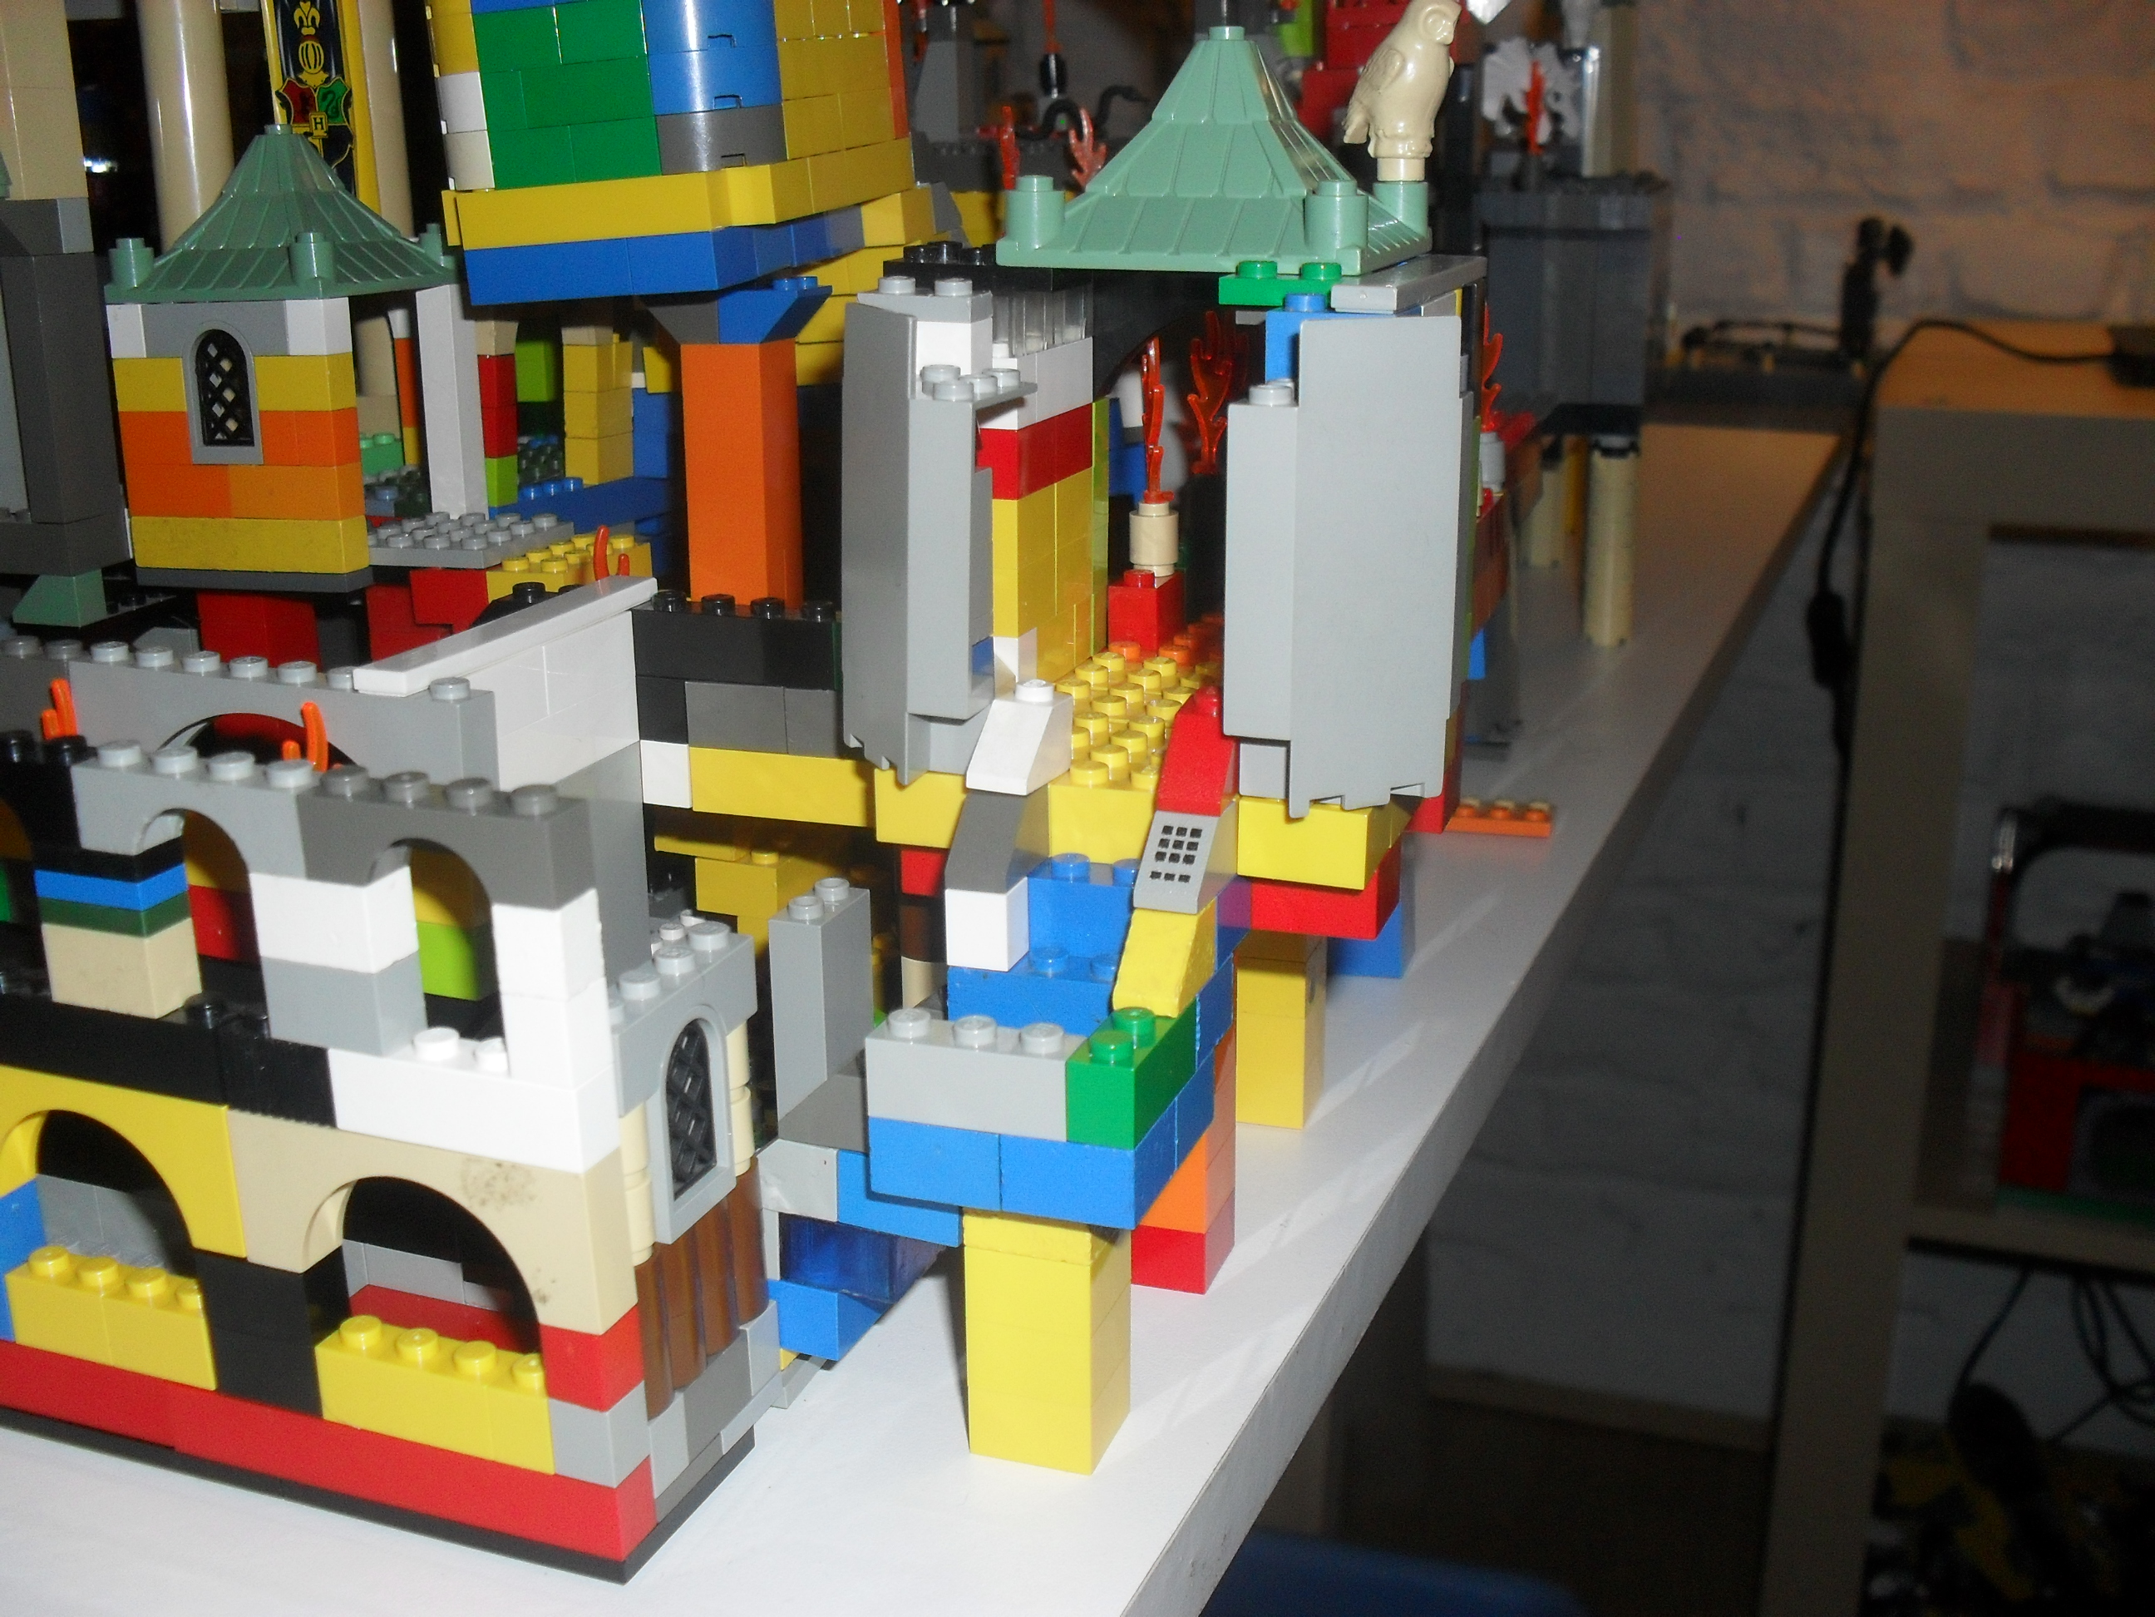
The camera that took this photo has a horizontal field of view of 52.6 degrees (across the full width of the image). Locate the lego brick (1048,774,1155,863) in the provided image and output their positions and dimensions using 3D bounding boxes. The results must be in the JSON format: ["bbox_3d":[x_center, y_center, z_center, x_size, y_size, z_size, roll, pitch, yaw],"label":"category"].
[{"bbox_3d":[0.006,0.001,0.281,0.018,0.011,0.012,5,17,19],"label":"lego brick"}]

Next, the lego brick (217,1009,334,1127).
[{"bbox_3d":[-0.087,0.028,0.242,0.016,0.010,0.008,5,17,20],"label":"lego brick"}]

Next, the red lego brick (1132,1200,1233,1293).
[{"bbox_3d":[0.013,0.061,0.314,0.016,0.010,0.016,5,17,19],"label":"red lego brick"}]

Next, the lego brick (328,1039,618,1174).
[{"bbox_3d":[-0.065,0.031,0.238,0.032,0.011,0.008,6,18,21],"label":"lego brick"}]

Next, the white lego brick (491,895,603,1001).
[{"bbox_3d":[-0.054,0.013,0.224,0.008,0.010,0.008,5,17,20],"label":"white lego brick"}]

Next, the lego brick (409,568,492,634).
[{"bbox_3d":[-0.109,-0.039,0.393,0.016,0.010,0.014,4,15,18],"label":"lego brick"}]

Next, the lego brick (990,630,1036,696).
[{"bbox_3d":[-0.010,-0.021,0.307,0.008,0.011,0.008,4,17,18],"label":"lego brick"}]

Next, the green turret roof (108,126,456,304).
[{"bbox_3d":[-0.146,-0.111,0.404,0.048,0.032,0.048,5,17,18],"label":"green turret roof"}]

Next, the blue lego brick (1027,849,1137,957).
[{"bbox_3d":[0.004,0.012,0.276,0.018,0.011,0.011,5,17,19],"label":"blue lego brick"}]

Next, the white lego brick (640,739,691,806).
[{"bbox_3d":[-0.058,-0.006,0.320,0.008,0.010,0.008,5,17,19],"label":"white lego brick"}]

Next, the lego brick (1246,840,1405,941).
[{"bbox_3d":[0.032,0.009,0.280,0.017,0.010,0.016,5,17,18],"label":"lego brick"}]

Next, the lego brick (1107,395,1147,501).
[{"bbox_3d":[0.009,-0.071,0.434,0.012,0.018,0.012,5,17,20],"label":"lego brick"}]

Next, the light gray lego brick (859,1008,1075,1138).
[{"bbox_3d":[-0.011,0.030,0.248,0.024,0.011,0.008,5,17,19],"label":"light gray lego brick"}]

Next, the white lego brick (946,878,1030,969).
[{"bbox_3d":[-0.011,0.014,0.271,0.008,0.011,0.008,5,17,19],"label":"white lego brick"}]

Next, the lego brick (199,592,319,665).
[{"bbox_3d":[-0.162,-0.038,0.432,0.016,0.013,0.016,5,17,19],"label":"lego brick"}]

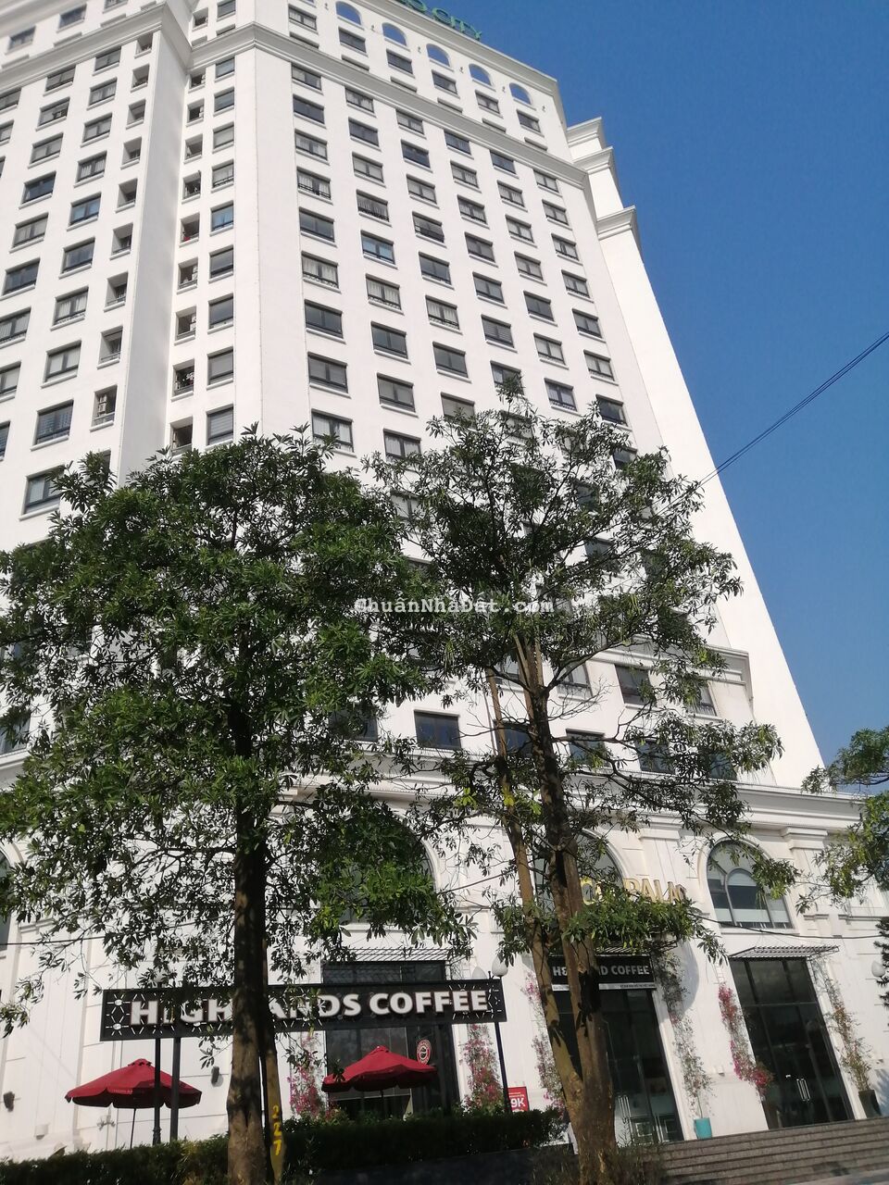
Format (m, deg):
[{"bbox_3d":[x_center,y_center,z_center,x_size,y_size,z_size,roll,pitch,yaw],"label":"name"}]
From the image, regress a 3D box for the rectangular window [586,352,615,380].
[{"bbox_3d":[8.297,-12.030,47.605,1.706,1.757,0.200,10,-36,-27],"label":"rectangular window"}]

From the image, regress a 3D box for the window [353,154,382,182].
[{"bbox_3d":[-4.060,-22.575,47.465,1.711,1.649,0.200,10,-36,-27],"label":"window"}]

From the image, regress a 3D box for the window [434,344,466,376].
[{"bbox_3d":[0.303,-11.040,42.441,1.748,1.680,0.200,10,-36,-27],"label":"window"}]

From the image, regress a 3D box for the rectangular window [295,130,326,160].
[{"bbox_3d":[-6.818,-22.838,45.672,1.739,1.625,0.200,10,-36,-27],"label":"rectangular window"}]

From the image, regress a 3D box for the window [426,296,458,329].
[{"bbox_3d":[-0.073,-13.612,43.453,1.739,1.625,0.200,10,-36,-27],"label":"window"}]

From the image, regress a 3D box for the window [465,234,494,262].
[{"bbox_3d":[1.953,-18.811,48.634,1.675,1.600,0.200,10,-36,-27],"label":"window"}]

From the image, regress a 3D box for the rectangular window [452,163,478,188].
[{"bbox_3d":[1.172,-24.086,51.691,1.739,1.625,0.200,10,-36,-27],"label":"rectangular window"}]

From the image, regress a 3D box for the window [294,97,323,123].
[{"bbox_3d":[-7.134,-25.396,46.944,1.757,1.634,0.200,10,-35,-27],"label":"window"}]

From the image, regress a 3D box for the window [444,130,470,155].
[{"bbox_3d":[0.763,-26.453,52.449,1.620,1.500,0.160,10,-36,-27],"label":"window"}]

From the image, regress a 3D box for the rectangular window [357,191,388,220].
[{"bbox_3d":[-3.656,-19.643,45.484,1.716,1.546,0.200,10,-36,-27],"label":"rectangular window"}]

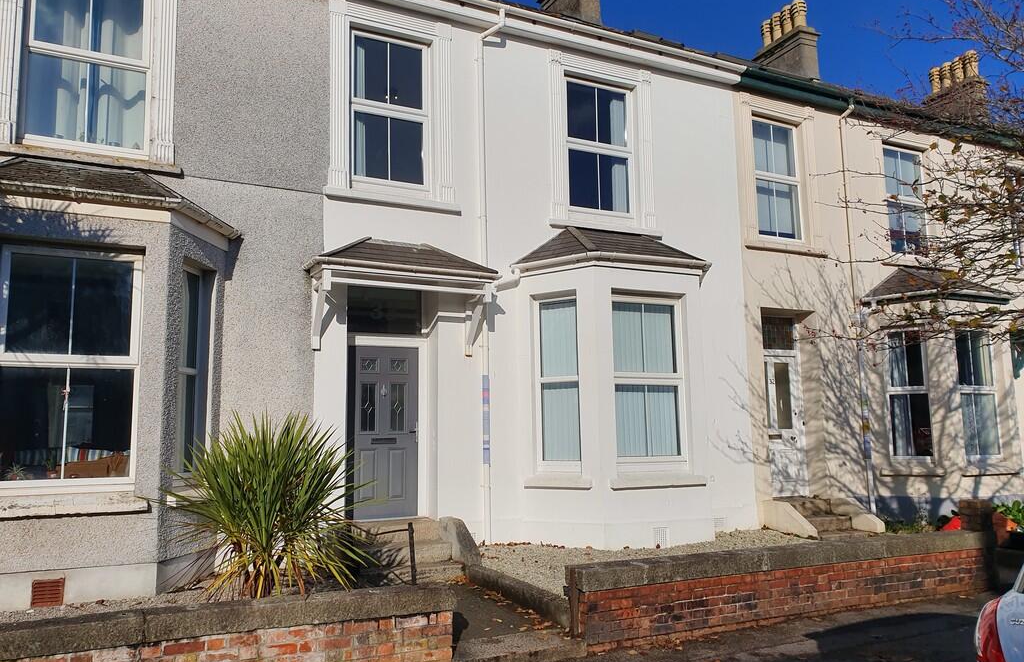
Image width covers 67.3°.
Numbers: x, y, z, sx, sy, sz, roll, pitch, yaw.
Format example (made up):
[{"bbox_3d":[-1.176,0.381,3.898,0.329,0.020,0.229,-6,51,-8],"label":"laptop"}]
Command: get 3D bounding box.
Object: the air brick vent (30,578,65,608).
[{"bbox_3d":[-3.739,2.116,6.203,0.222,0.210,0.050,3,-8,-27],"label":"air brick vent"}]

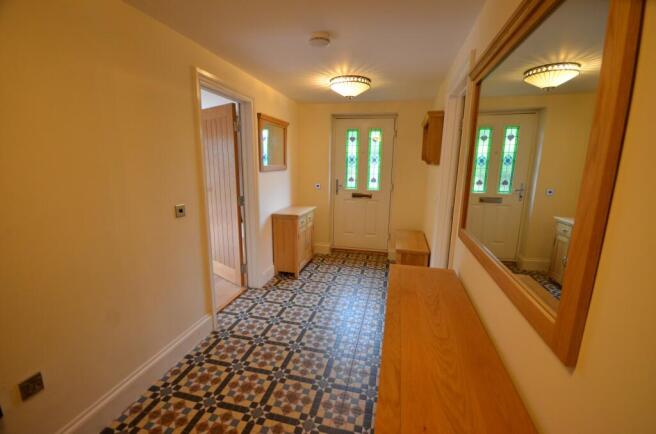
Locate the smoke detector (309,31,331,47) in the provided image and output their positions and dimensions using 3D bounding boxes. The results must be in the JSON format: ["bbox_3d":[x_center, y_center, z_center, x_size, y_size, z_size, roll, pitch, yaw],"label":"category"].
[{"bbox_3d":[-0.054,-1.225,1.875,0.133,0.046,0.133,3,11,14],"label":"smoke detector"}]

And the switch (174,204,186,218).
[{"bbox_3d":[-1.044,-0.040,1.942,0.012,0.086,0.085,3,11,14],"label":"switch"}]

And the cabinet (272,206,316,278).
[{"bbox_3d":[-0.432,0.314,3.673,0.370,0.825,0.700,3,11,14],"label":"cabinet"}]

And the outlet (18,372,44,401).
[{"bbox_3d":[-1.277,0.737,1.179,0.012,0.087,0.082,3,11,14],"label":"outlet"}]

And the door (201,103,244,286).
[{"bbox_3d":[-1.277,-0.223,3.219,0.762,1.985,0.045,9,14,37],"label":"door"}]

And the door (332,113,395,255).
[{"bbox_3d":[0.531,-0.458,4.223,0.870,2.040,0.060,2,11,10],"label":"door"}]

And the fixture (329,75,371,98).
[{"bbox_3d":[0.236,-1.340,2.865,0.430,0.180,0.430,3,11,14],"label":"fixture"}]

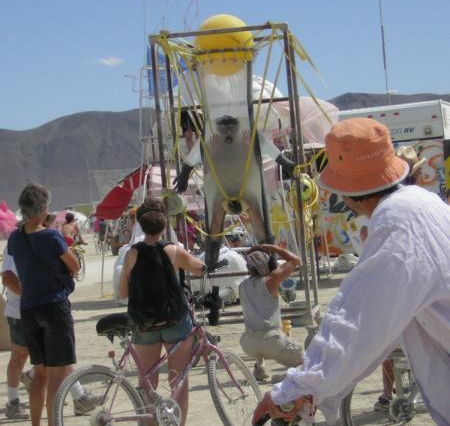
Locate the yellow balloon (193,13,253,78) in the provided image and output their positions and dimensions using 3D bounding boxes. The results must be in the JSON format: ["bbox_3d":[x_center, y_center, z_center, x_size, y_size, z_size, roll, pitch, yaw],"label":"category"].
[{"bbox_3d":[-0.005,-1.674,18.600,0.600,0.600,0.600,-4,0,0],"label":"yellow balloon"}]

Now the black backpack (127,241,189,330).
[{"bbox_3d":[-0.409,0.439,11.340,0.330,0.520,0.220,-4,0,16],"label":"black backpack"}]

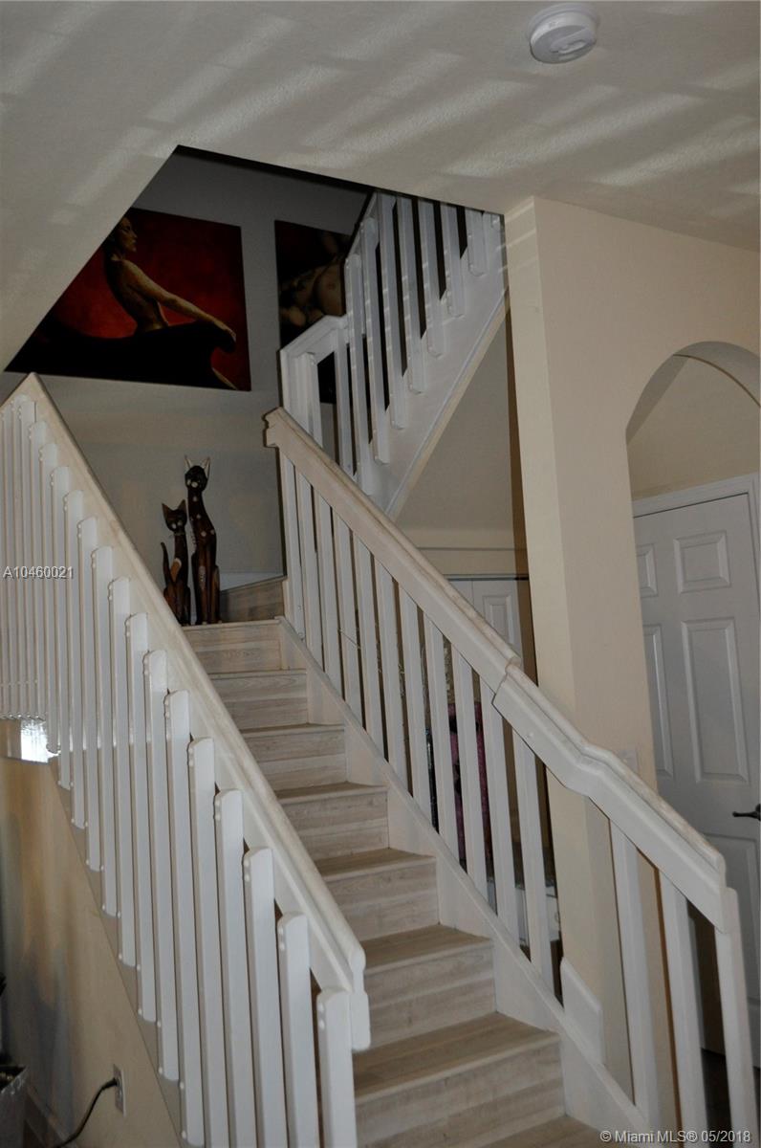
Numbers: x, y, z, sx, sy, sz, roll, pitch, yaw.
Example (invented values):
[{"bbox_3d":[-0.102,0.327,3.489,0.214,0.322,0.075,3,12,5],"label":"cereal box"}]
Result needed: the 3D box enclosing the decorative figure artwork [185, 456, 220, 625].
[{"bbox_3d":[-0.795,-0.130,4.717,0.120,0.806,0.135,-5,-5,8],"label":"decorative figure artwork"}]

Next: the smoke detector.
[{"bbox_3d":[0.351,-1.030,2.012,0.133,0.041,0.133,-4,-5,0],"label":"smoke detector"}]

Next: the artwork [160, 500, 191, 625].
[{"bbox_3d":[-0.900,-0.026,4.639,0.110,0.601,0.125,-1,-6,-32],"label":"artwork"}]

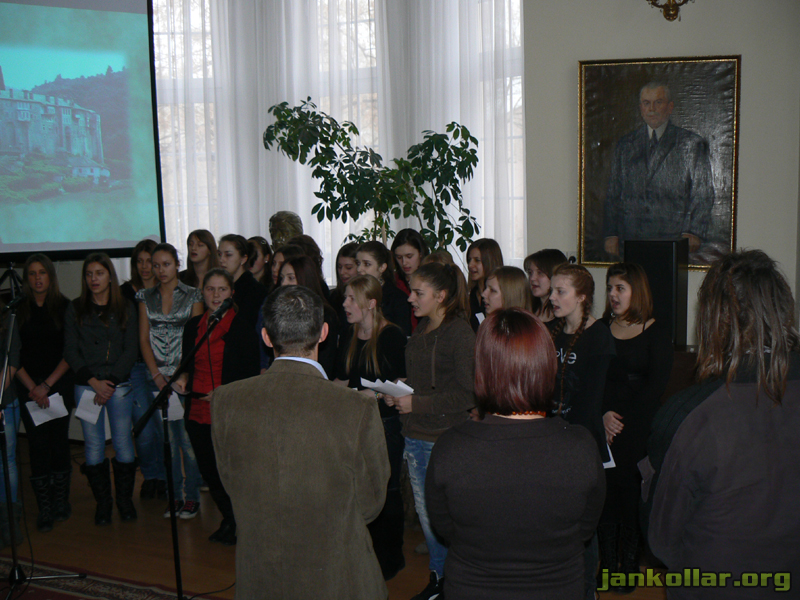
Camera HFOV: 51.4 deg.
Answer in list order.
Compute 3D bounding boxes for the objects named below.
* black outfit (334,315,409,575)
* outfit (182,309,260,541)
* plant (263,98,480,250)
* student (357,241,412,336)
[{"bbox_3d":[-0.137,0.789,4.287,0.380,1.290,0.460,-6,8,-31],"label":"black outfit"},{"bbox_3d":[-1.005,0.742,4.756,0.470,1.310,0.380,2,8,25],"label":"outfit"},{"bbox_3d":[-0.189,-0.170,6.239,1.600,2.629,1.200,0,6,6],"label":"plant"},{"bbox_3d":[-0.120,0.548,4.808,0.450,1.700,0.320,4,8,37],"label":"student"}]

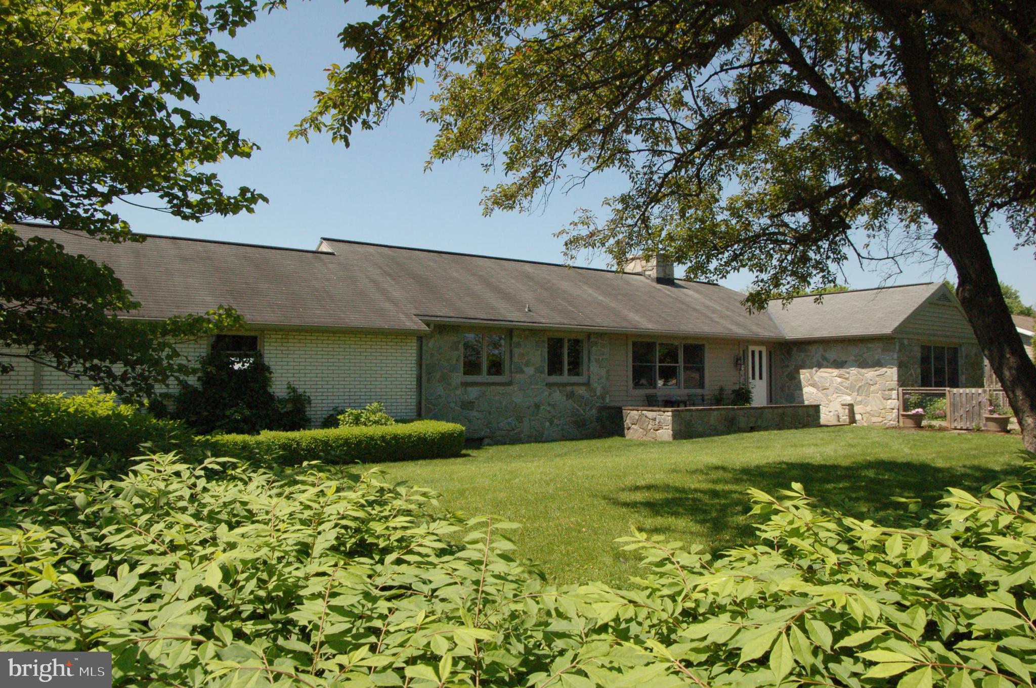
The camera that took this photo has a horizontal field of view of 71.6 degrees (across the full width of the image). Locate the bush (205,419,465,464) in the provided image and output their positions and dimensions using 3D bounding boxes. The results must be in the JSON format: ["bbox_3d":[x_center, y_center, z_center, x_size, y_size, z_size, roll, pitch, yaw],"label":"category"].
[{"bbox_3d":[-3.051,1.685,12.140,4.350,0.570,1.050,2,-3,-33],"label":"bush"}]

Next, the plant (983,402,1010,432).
[{"bbox_3d":[10.663,1.645,16.000,0.540,0.650,0.540,-2,-3,34],"label":"plant"}]

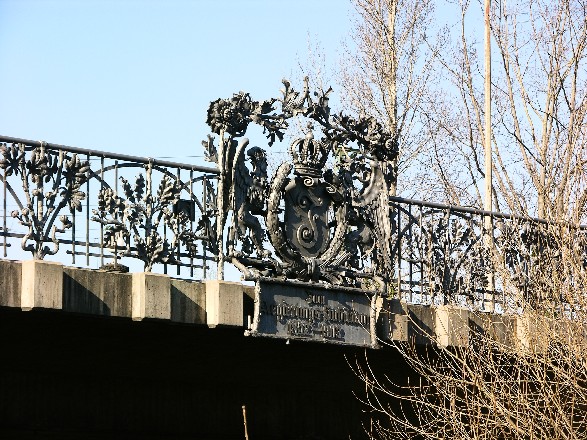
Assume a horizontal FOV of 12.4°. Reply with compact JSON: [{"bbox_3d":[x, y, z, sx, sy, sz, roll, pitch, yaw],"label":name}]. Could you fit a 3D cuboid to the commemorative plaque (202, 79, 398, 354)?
[{"bbox_3d":[0.156,-0.102,27.796,0.420,2.740,2.860,-7,-10,42],"label":"commemorative plaque"}]

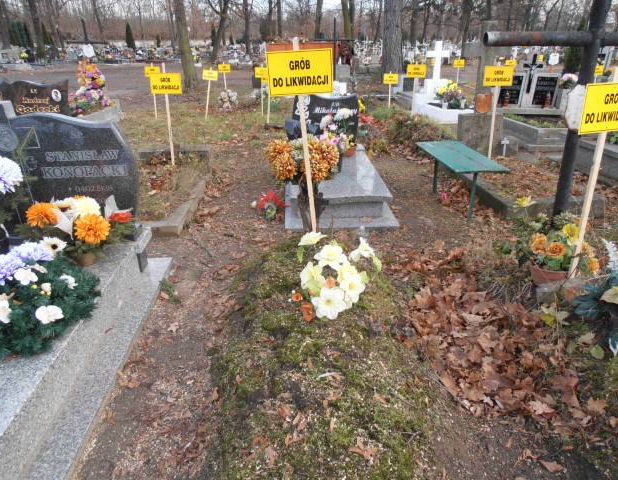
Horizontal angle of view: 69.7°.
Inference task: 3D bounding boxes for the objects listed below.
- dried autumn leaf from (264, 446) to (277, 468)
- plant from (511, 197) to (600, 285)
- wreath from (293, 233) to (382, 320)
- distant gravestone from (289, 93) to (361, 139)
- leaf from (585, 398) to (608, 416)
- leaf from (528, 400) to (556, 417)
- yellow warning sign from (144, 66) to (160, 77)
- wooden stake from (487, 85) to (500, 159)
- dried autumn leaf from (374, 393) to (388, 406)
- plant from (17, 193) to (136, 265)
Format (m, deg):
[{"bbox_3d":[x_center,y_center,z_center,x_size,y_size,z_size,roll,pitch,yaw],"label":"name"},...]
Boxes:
[{"bbox_3d":[-0.122,0.709,1.447,0.035,0.015,0.082,-8,24,-17],"label":"dried autumn leaf"},{"bbox_3d":[1.570,0.010,2.831,0.540,0.520,0.420,1,23,4],"label":"plant"},{"bbox_3d":[0.140,0.183,2.350,0.420,0.240,0.430,-1,24,-3],"label":"wreath"},{"bbox_3d":[0.187,-1.436,5.180,0.760,0.600,0.100,-1,24,-3],"label":"distant gravestone"},{"bbox_3d":[1.283,0.748,1.980,0.085,0.025,0.085,-1,24,-3],"label":"leaf"},{"bbox_3d":[0.951,0.686,1.807,0.100,0.020,0.070,11,26,25],"label":"leaf"},{"bbox_3d":[-3.804,-4.087,10.800,0.380,0.245,0.020,0,24,-2],"label":"yellow warning sign"},{"bbox_3d":[2.535,-1.698,6.071,0.040,1.263,0.030,-3,23,3],"label":"wooden stake"},{"bbox_3d":[0.274,0.612,1.701,0.025,0.012,0.075,-13,26,-27],"label":"dried autumn leaf"},{"bbox_3d":[-1.372,-0.056,2.630,0.540,0.340,0.320,-1,24,-3],"label":"plant"}]

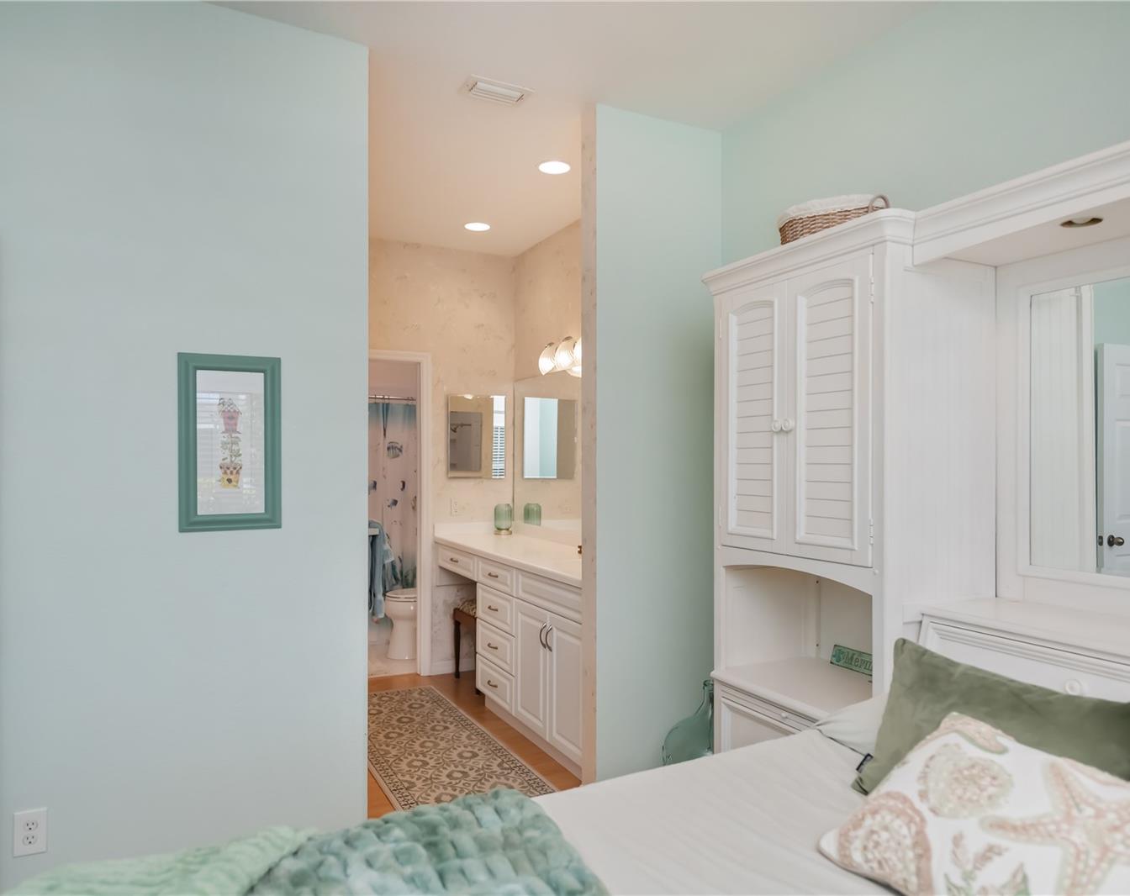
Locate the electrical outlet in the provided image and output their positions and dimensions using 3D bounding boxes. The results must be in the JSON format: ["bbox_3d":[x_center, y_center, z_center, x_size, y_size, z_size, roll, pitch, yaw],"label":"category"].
[{"bbox_3d":[-1.498,1.081,2.199,0.079,0.123,0.008,0,0,-27],"label":"electrical outlet"}]

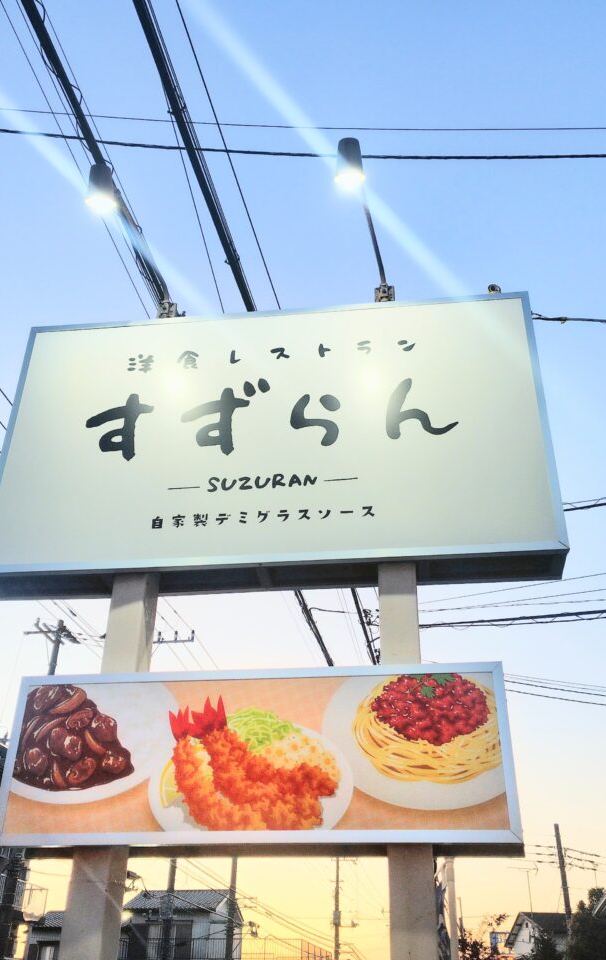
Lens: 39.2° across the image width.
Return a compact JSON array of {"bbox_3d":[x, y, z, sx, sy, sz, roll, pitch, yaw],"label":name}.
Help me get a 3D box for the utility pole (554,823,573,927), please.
[{"bbox_3d":[12.418,21.119,39.425,0.320,9.700,0.320,-3,-32,6],"label":"utility pole"}]

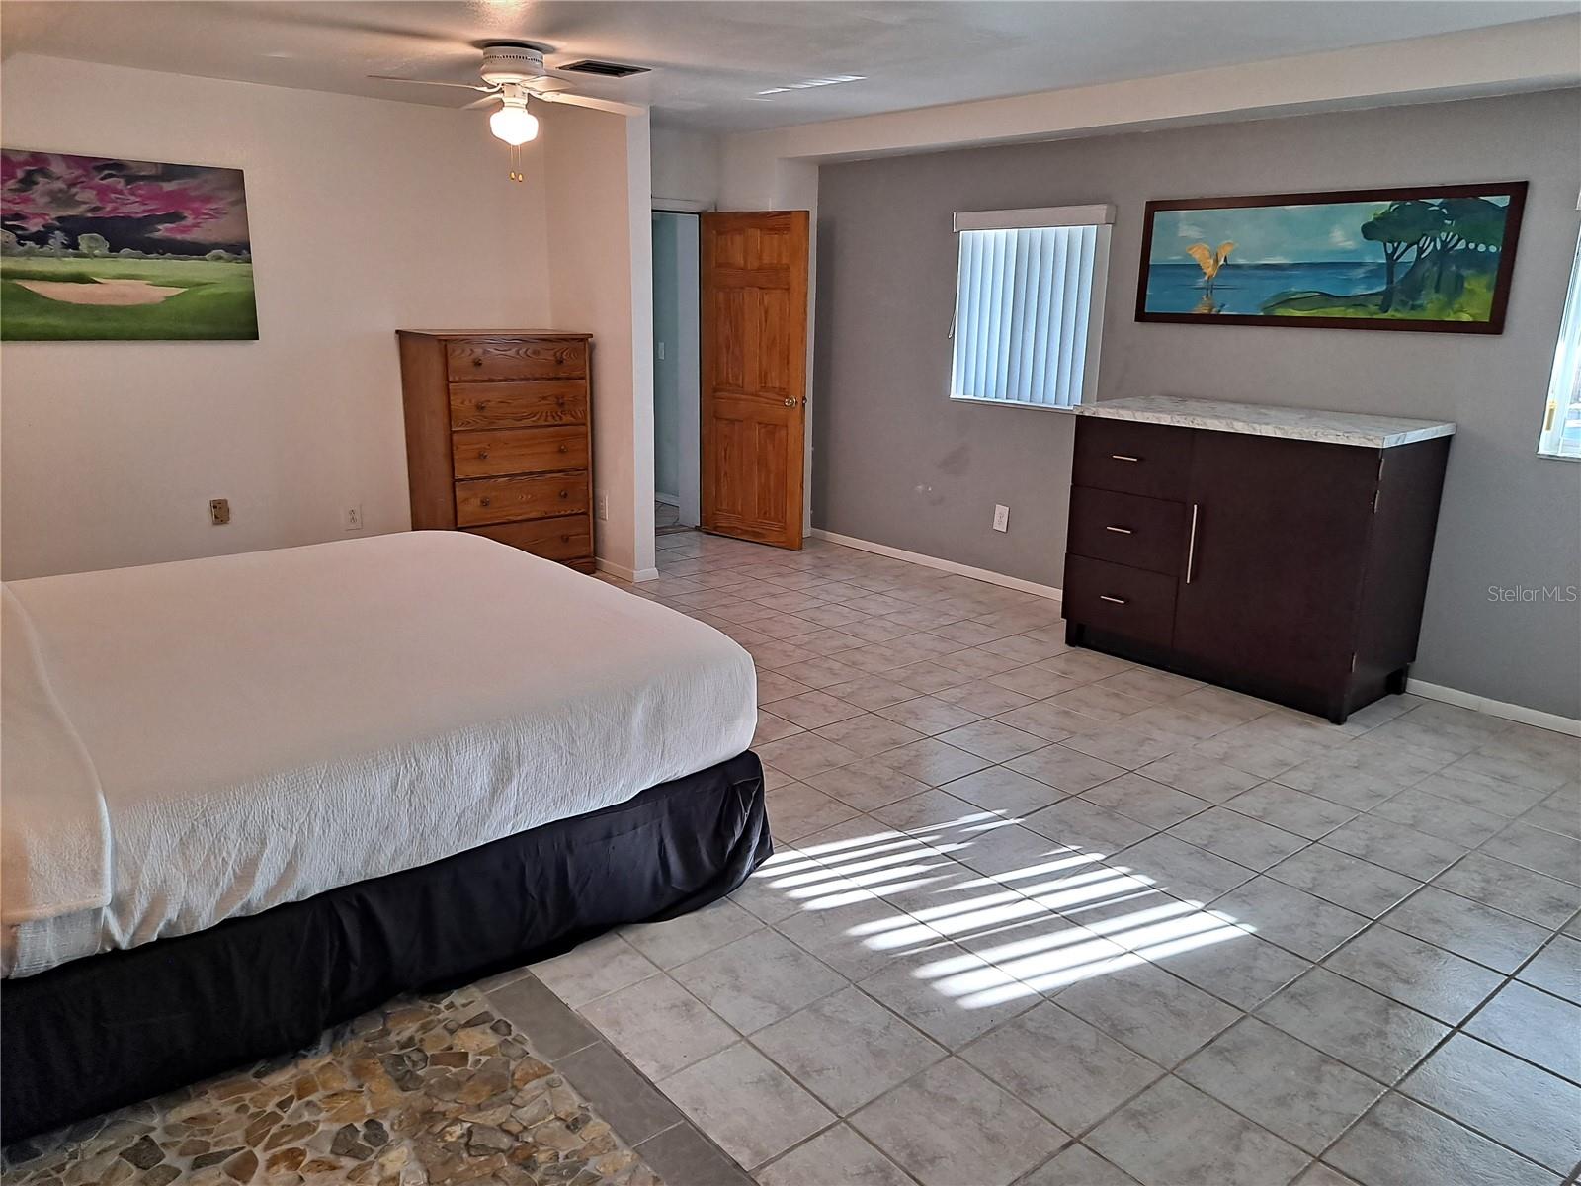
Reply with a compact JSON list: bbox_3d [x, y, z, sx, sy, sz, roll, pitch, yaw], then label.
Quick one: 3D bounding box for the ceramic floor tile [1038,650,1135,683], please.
[{"bbox_3d":[1.289,0.334,5.036,0.312,0.010,0.312,-11,19,-38],"label":"ceramic floor tile"}]

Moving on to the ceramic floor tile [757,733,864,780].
[{"bbox_3d":[0.049,0.562,3.929,0.305,0.010,0.305,-11,19,-39],"label":"ceramic floor tile"}]

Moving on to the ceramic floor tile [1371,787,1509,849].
[{"bbox_3d":[2.031,0.708,3.579,0.306,0.010,0.306,-11,19,-38],"label":"ceramic floor tile"}]

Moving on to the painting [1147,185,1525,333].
[{"bbox_3d":[2.127,-1.371,4.716,0.031,0.532,1.565,-11,19,-39],"label":"painting"}]

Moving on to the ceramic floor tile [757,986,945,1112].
[{"bbox_3d":[0.122,0.957,2.398,0.305,0.010,0.305,-11,19,-38],"label":"ceramic floor tile"}]

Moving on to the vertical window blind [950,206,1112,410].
[{"bbox_3d":[1.214,-1.488,5.986,0.100,0.989,0.963,-11,19,-38],"label":"vertical window blind"}]

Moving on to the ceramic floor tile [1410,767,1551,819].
[{"bbox_3d":[2.237,0.650,3.710,0.305,0.010,0.305,-11,19,-38],"label":"ceramic floor tile"}]

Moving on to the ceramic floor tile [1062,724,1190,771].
[{"bbox_3d":[1.204,0.565,4.159,0.312,0.010,0.312,-11,19,-38],"label":"ceramic floor tile"}]

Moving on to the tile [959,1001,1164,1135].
[{"bbox_3d":[0.580,1.010,2.445,0.312,0.010,0.312,-11,19,-38],"label":"tile"}]

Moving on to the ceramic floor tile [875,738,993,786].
[{"bbox_3d":[0.486,0.576,3.861,0.305,0.010,0.305,-11,19,-38],"label":"ceramic floor tile"}]

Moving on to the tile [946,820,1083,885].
[{"bbox_3d":[0.650,0.758,3.235,0.305,0.010,0.305,-11,19,-39],"label":"tile"}]

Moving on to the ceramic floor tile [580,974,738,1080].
[{"bbox_3d":[-0.285,0.933,2.460,0.226,0.010,0.305,-11,19,-38],"label":"ceramic floor tile"}]

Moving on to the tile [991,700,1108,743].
[{"bbox_3d":[0.999,0.498,4.398,0.312,0.010,0.312,-11,19,-38],"label":"tile"}]

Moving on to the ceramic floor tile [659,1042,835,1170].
[{"bbox_3d":[-0.087,0.998,2.230,0.226,0.010,0.305,-11,19,-38],"label":"ceramic floor tile"}]

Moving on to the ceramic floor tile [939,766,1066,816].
[{"bbox_3d":[0.703,0.658,3.744,0.314,0.010,0.314,-11,19,-38],"label":"ceramic floor tile"}]

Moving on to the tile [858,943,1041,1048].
[{"bbox_3d":[0.375,0.942,2.684,0.312,0.010,0.312,-11,19,-38],"label":"tile"}]

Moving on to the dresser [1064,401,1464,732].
[{"bbox_3d":[1.877,-0.200,4.805,0.607,1.092,1.321,-11,19,-39],"label":"dresser"}]

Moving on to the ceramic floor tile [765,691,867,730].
[{"bbox_3d":[0.088,0.456,4.457,0.314,0.010,0.314,-11,19,-38],"label":"ceramic floor tile"}]

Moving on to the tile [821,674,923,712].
[{"bbox_3d":[0.331,0.404,4.585,0.306,0.010,0.306,-11,19,-38],"label":"tile"}]

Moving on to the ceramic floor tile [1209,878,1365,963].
[{"bbox_3d":[1.279,0.836,2.939,0.305,0.010,0.305,-11,19,-38],"label":"ceramic floor tile"}]

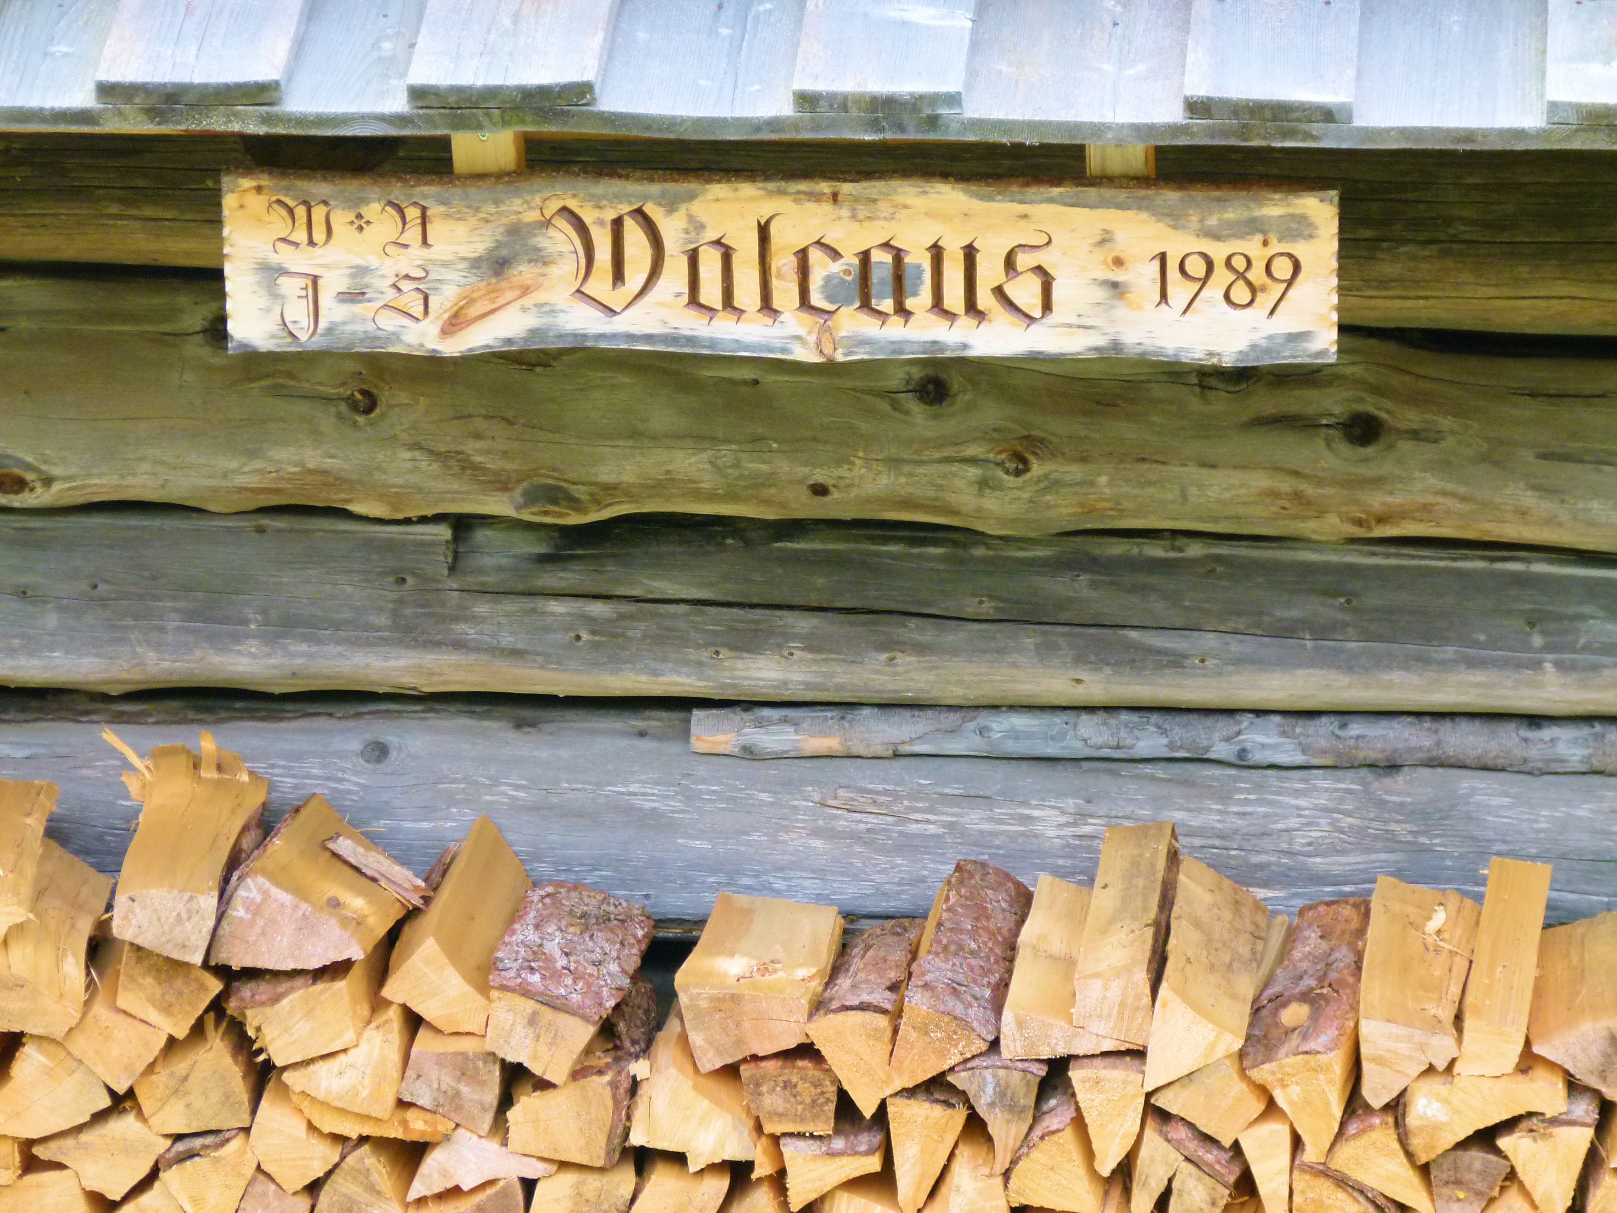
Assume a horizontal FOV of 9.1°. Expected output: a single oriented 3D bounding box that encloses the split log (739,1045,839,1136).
[{"bbox_3d":[-0.002,0.391,9.381,0.092,0.085,0.330,1,17,5],"label":"split log"}]

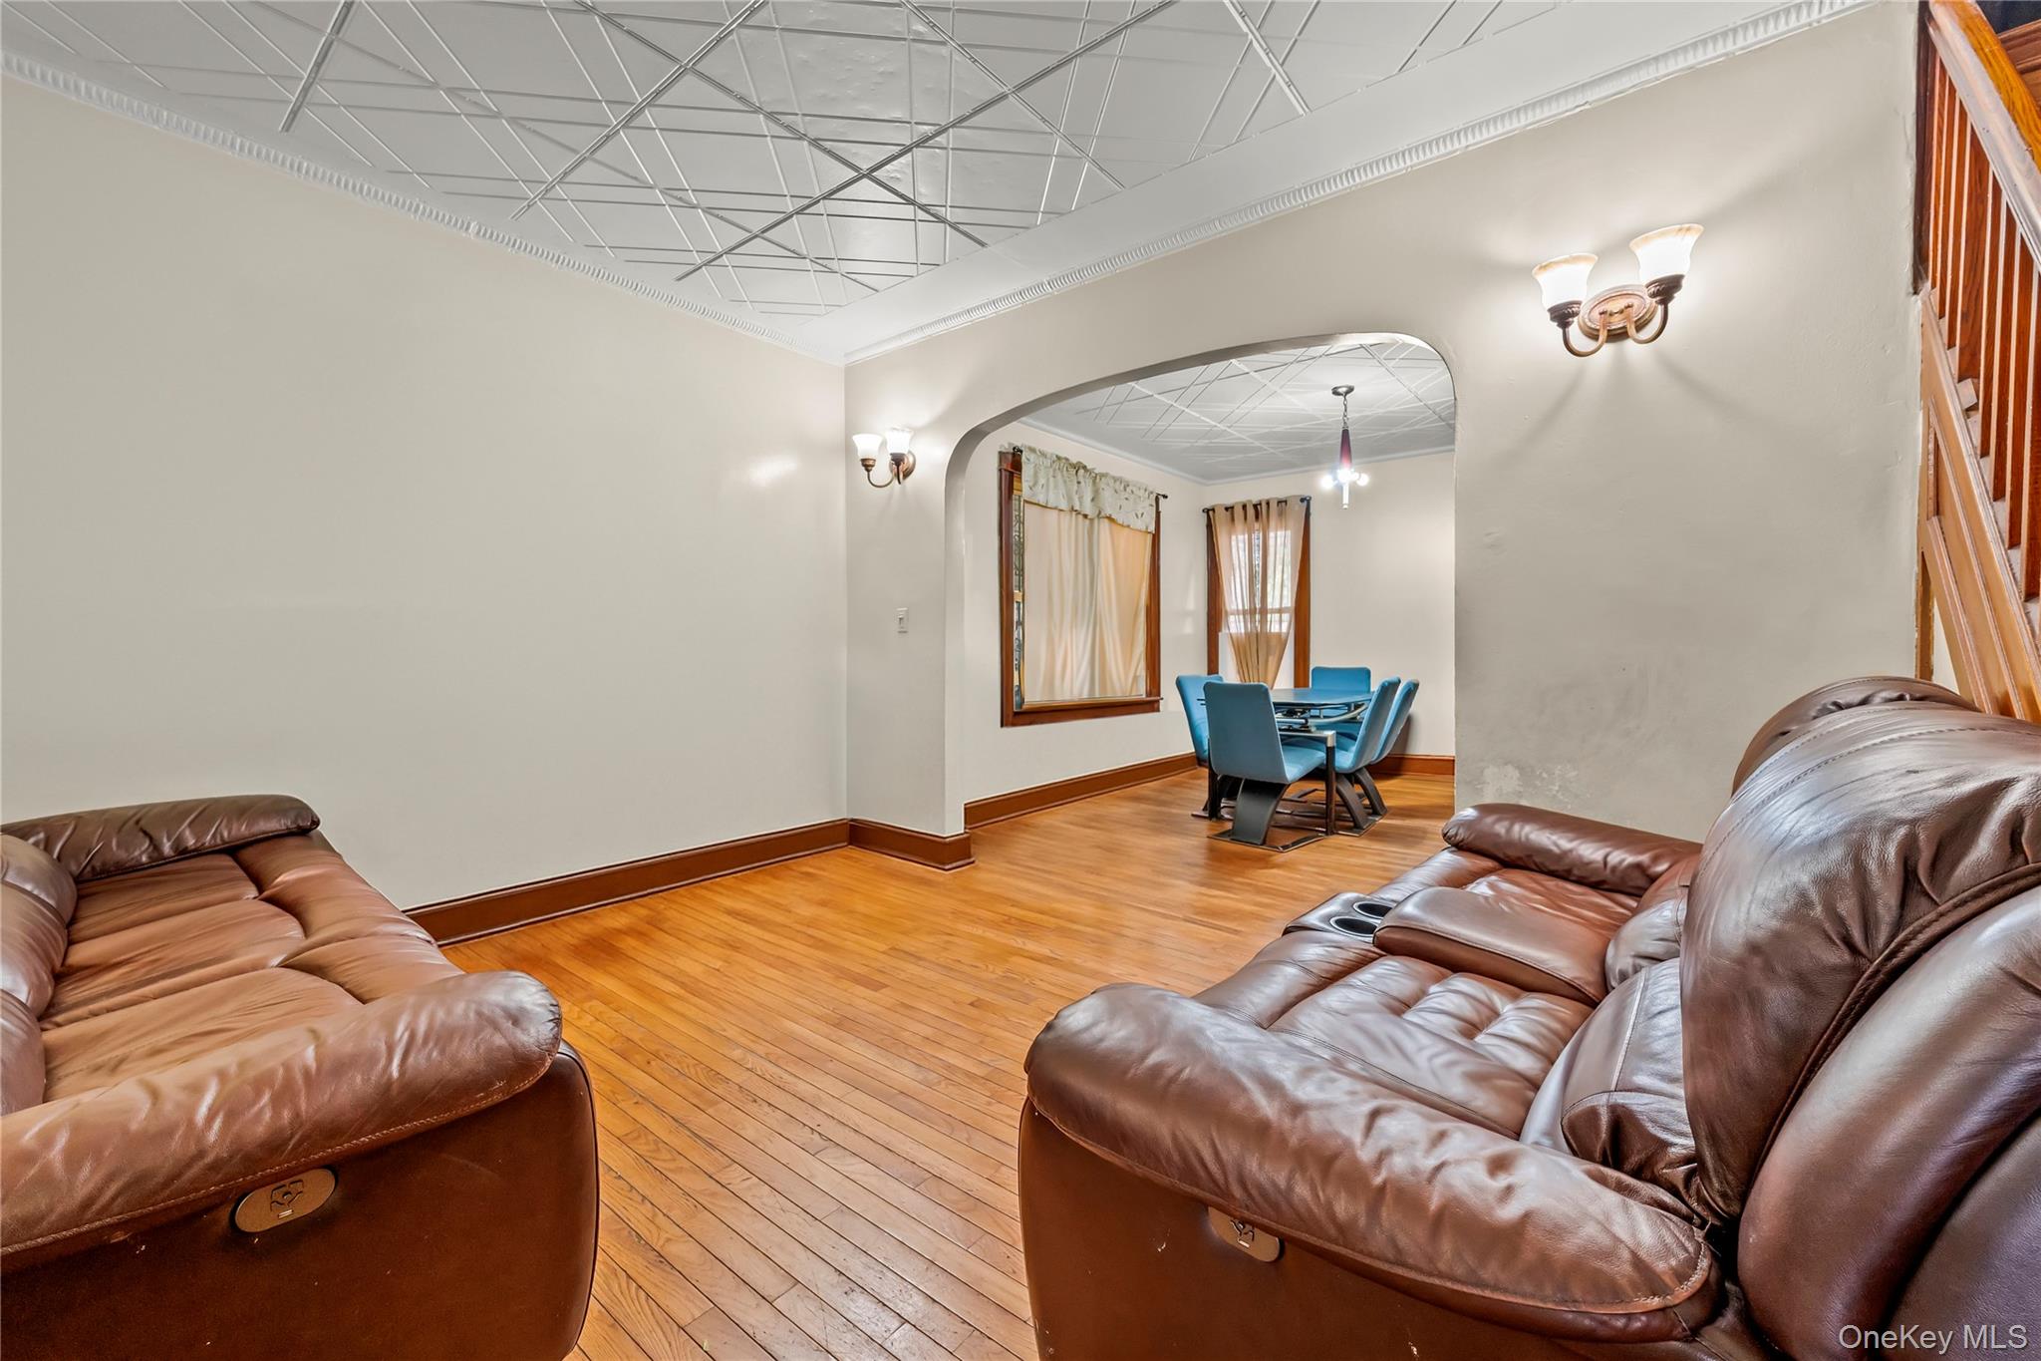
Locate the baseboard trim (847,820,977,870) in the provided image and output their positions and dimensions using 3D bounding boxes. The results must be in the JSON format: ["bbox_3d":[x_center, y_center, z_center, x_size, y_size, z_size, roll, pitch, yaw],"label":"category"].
[{"bbox_3d":[-0.598,0.836,4.168,0.802,0.150,0.210,1,3,38],"label":"baseboard trim"}]

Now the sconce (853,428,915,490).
[{"bbox_3d":[-0.639,-1.077,3.896,0.361,0.248,0.221,1,3,38],"label":"sconce"}]

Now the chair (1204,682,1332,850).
[{"bbox_3d":[1.371,0.443,4.441,0.613,0.887,0.462,-2,3,-42],"label":"chair"}]

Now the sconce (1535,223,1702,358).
[{"bbox_3d":[1.596,-1.016,2.133,0.361,0.248,0.221,1,3,38],"label":"sconce"}]

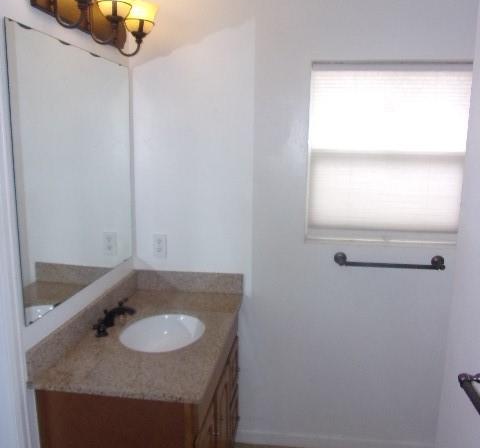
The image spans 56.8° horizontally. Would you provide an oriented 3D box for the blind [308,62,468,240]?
[{"bbox_3d":[0.693,-0.319,2.082,0.734,0.848,0.080,2,10,7],"label":"blind"}]

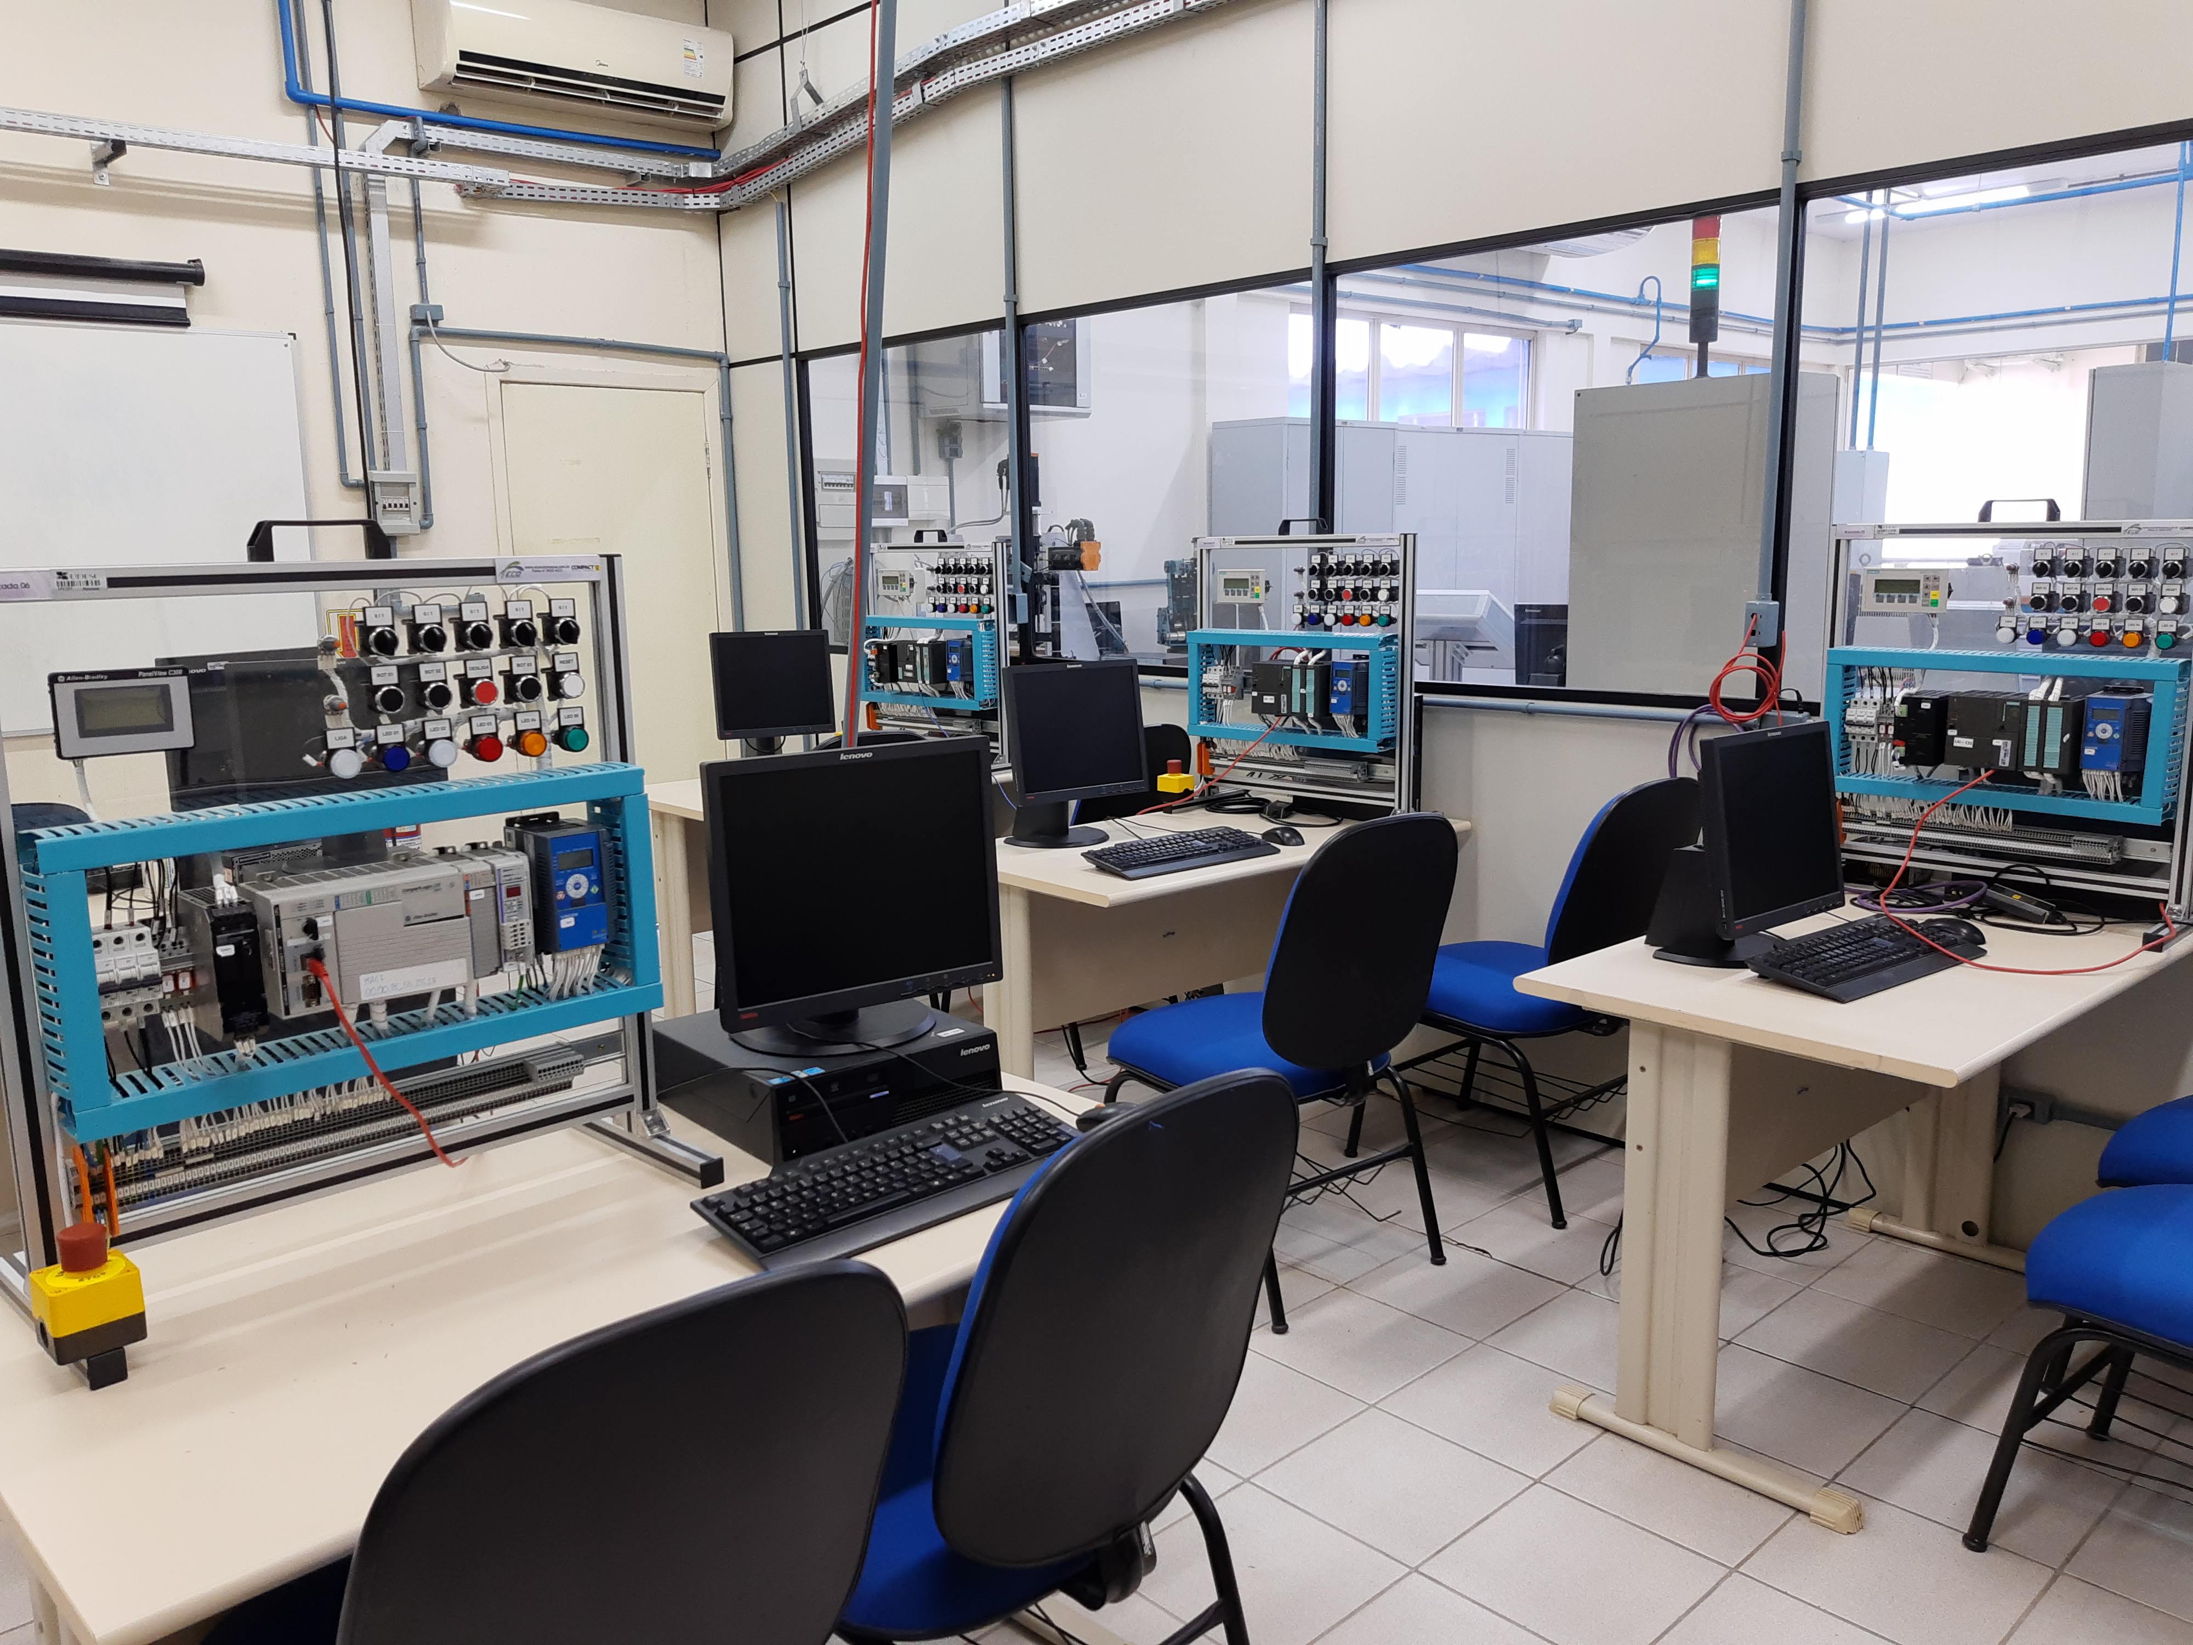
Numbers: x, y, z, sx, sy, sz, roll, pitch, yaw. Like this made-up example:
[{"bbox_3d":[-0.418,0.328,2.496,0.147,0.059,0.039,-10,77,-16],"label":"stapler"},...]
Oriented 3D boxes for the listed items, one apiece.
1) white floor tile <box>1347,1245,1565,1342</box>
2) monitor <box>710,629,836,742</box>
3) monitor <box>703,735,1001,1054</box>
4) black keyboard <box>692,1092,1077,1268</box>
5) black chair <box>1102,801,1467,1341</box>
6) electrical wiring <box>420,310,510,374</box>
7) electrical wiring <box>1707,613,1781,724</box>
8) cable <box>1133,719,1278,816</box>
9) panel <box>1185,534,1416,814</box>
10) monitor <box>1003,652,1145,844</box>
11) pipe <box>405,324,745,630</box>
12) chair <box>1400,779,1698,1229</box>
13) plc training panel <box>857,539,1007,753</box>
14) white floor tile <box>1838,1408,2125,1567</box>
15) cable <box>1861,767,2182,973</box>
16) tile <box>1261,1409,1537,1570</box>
[{"bbox_3d":[0.705,0.910,3.209,0.310,0.010,0.310,-10,13,-42],"label":"white floor tile"},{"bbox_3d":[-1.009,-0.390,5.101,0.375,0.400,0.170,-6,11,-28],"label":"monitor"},{"bbox_3d":[-0.334,0.082,2.060,0.372,0.365,0.235,-7,12,-33],"label":"monitor"},{"bbox_3d":[-0.207,0.393,1.832,0.458,0.040,0.192,-10,13,-44],"label":"black keyboard"},{"bbox_3d":[0.367,0.421,3.289,0.490,0.950,0.670,-8,12,-37],"label":"black chair"},{"bbox_3d":[-2.188,-1.668,5.748,0.280,0.200,0.060,-10,13,-42],"label":"electrical wiring"},{"bbox_3d":[1.370,-0.322,3.465,0.070,0.235,0.155,-10,13,-42],"label":"electrical wiring"},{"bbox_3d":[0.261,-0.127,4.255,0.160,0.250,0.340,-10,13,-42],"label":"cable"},{"bbox_3d":[0.507,-0.359,4.132,0.640,0.730,0.240,8,13,42],"label":"panel"},{"bbox_3d":[-0.088,-0.168,3.922,0.375,0.437,0.235,-8,12,-36],"label":"monitor"},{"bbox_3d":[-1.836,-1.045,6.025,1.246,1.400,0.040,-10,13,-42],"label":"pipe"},{"bbox_3d":[0.985,0.338,3.749,0.490,0.935,0.670,-10,13,-42],"label":"chair"},{"bbox_3d":[-0.505,-0.533,5.266,0.240,0.730,0.640,-11,13,-44],"label":"plc training panel"},{"bbox_3d":[1.353,1.016,2.523,0.310,0.010,0.310,-10,13,-42],"label":"white floor tile"},{"bbox_3d":[1.544,0.087,2.883,0.400,0.240,0.500,-10,13,-42],"label":"cable"},{"bbox_3d":[0.458,1.026,2.556,0.310,0.010,0.310,-10,13,-42],"label":"tile"}]

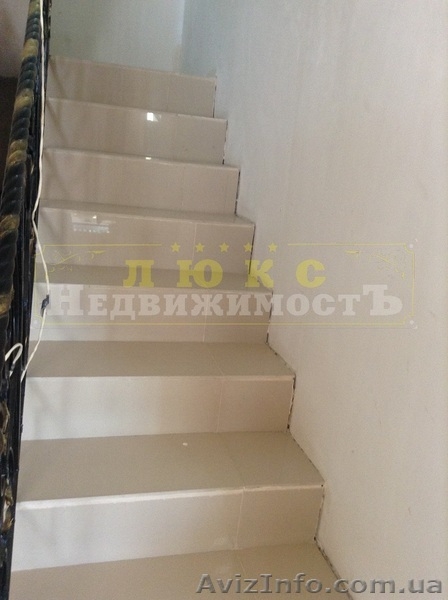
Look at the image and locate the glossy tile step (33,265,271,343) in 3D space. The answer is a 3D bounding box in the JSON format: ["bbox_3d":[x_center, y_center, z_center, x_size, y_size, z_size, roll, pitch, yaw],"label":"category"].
[{"bbox_3d":[-0.262,0.011,1.982,0.804,0.187,0.275,2,16,-16],"label":"glossy tile step"}]

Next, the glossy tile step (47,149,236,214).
[{"bbox_3d":[-0.358,-0.500,2.351,0.789,0.180,0.273,2,17,-16],"label":"glossy tile step"}]

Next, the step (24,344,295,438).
[{"bbox_3d":[-0.209,0.261,1.752,0.789,0.180,0.273,2,17,-16],"label":"step"}]

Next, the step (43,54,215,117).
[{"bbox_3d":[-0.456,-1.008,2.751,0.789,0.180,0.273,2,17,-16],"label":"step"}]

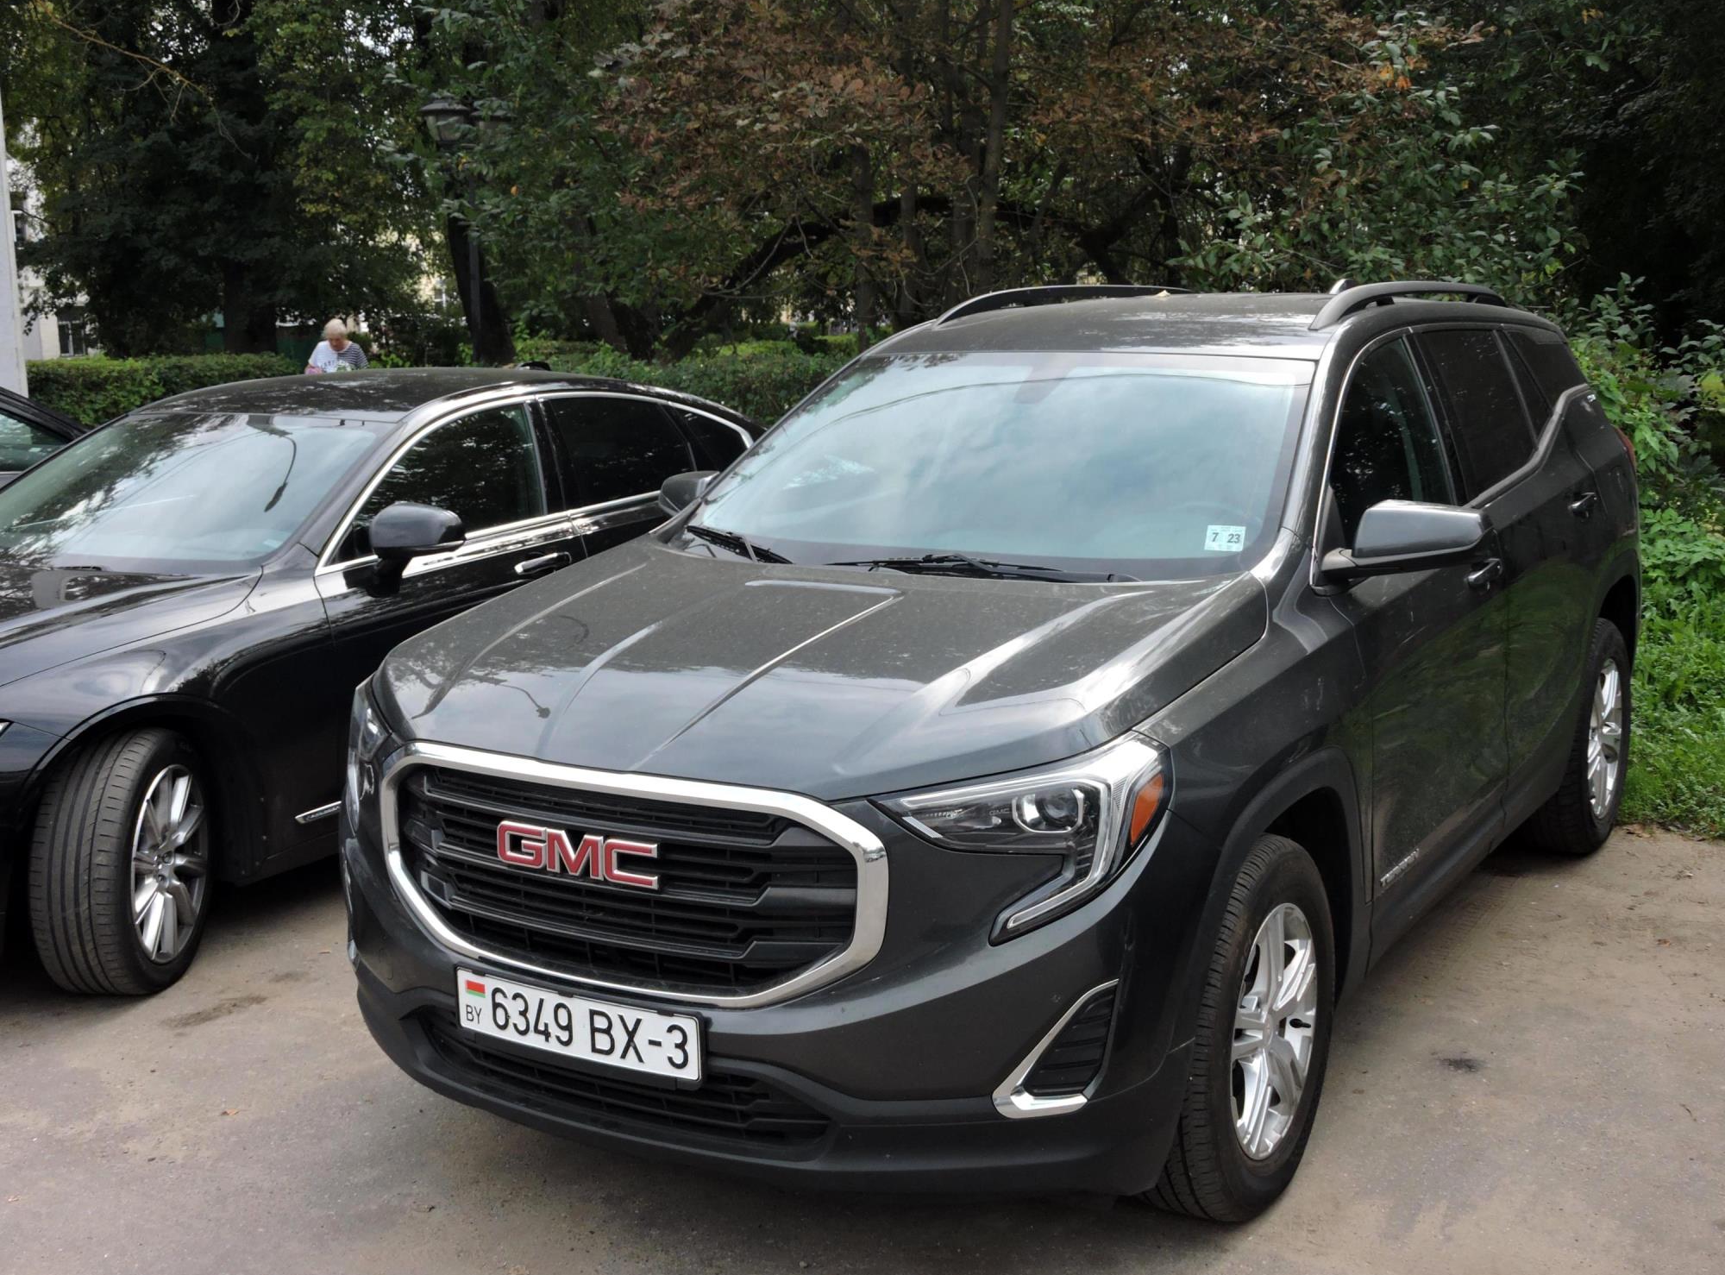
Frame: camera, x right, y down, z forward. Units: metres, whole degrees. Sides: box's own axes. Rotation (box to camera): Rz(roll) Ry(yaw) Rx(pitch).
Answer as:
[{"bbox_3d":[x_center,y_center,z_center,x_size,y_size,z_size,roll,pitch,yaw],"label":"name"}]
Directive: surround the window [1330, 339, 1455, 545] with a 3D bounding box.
[{"bbox_3d":[1.130,-0.446,4.363,0.050,0.431,0.850,-21,-3,34],"label":"window"}]

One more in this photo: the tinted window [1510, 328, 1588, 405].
[{"bbox_3d":[2.014,-0.793,5.835,0.050,0.242,0.710,-21,-3,30],"label":"tinted window"}]

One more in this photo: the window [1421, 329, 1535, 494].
[{"bbox_3d":[1.582,-0.585,5.081,0.050,0.420,0.730,-21,-3,34],"label":"window"}]

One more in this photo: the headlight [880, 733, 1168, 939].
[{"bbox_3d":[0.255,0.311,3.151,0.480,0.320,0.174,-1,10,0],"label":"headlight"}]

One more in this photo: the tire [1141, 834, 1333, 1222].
[{"bbox_3d":[0.672,0.711,3.712,0.235,0.715,0.722,5,11,31],"label":"tire"}]

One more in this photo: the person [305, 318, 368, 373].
[{"bbox_3d":[-4.065,-1.692,15.636,0.540,1.600,0.400,-4,10,-14],"label":"person"}]

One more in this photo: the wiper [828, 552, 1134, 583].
[{"bbox_3d":[0.229,-0.143,4.092,0.700,0.060,0.090,5,12,32],"label":"wiper"}]

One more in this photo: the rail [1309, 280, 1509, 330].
[{"bbox_3d":[1.498,-0.888,5.295,0.090,0.115,1.620,5,12,32],"label":"rail"}]

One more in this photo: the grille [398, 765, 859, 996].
[{"bbox_3d":[-0.447,0.407,3.346,0.990,0.335,0.140,5,12,32],"label":"grille"}]

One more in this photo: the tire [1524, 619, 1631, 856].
[{"bbox_3d":[2.124,0.291,5.999,0.225,0.720,0.720,5,12,32],"label":"tire"}]

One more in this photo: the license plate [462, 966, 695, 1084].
[{"bbox_3d":[-0.482,0.644,3.329,0.525,0.114,0.020,5,12,32],"label":"license plate"}]

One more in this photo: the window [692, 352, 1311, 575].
[{"bbox_3d":[0.278,-0.401,4.413,1.430,0.113,0.895,5,44,32],"label":"window"}]

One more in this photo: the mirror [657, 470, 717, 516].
[{"bbox_3d":[-0.493,-0.349,4.994,0.220,0.160,0.210,5,12,32],"label":"mirror"}]

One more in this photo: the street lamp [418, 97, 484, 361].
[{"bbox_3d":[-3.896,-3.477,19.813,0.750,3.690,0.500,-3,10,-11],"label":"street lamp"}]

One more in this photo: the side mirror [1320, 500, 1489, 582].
[{"bbox_3d":[1.094,-0.195,3.988,0.250,0.168,0.220,5,12,32],"label":"side mirror"}]

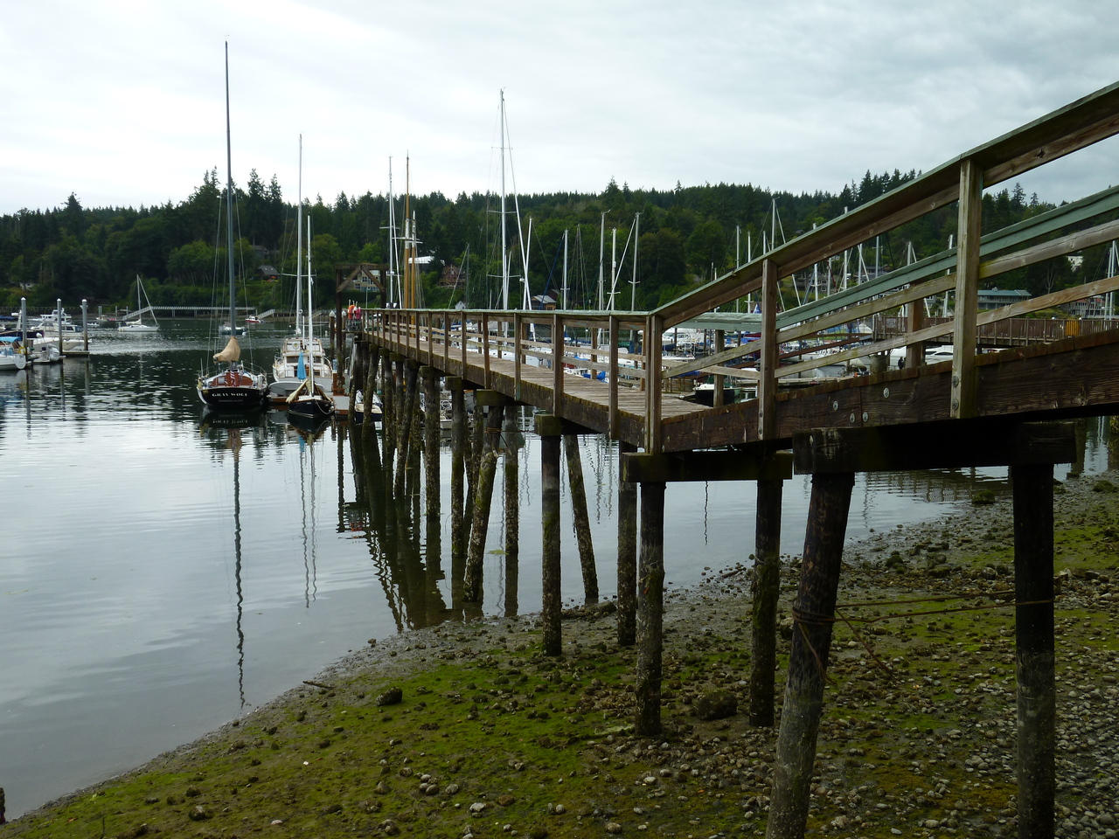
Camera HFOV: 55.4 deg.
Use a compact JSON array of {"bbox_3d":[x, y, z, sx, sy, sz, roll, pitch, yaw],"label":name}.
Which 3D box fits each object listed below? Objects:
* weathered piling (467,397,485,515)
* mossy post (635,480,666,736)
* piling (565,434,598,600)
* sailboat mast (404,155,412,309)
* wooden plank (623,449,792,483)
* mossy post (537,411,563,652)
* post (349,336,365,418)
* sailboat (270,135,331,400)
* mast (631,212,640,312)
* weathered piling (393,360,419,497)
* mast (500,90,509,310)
[{"bbox_3d":[-2.208,0.728,28.655,0.290,3.739,0.290,0,6,-4],"label":"weathered piling"},{"bbox_3d":[0.975,2.037,11.362,0.265,2.774,0.265,-1,6,-14],"label":"mossy post"},{"bbox_3d":[0.405,1.648,20.447,0.260,3.801,0.260,-6,8,1],"label":"piling"},{"bbox_3d":[-10.541,-11.175,74.514,0.270,14.666,0.270,-1,6,-14],"label":"sailboat mast"},{"bbox_3d":[1.575,0.490,11.317,1.806,0.271,0.250,-1,6,-12],"label":"wooden plank"},{"bbox_3d":[-0.120,1.697,15.382,0.280,3.499,0.280,0,6,0],"label":"mossy post"},{"bbox_3d":[-10.071,-1.952,52.513,0.300,3.977,0.300,4,5,-11],"label":"post"},{"bbox_3d":[-17.756,-10.594,72.519,3.650,17.215,11.000,-1,6,-15],"label":"sailboat"},{"bbox_3d":[6.768,-11.857,94.043,0.200,12.711,0.200,-1,6,-14],"label":"mast"},{"bbox_3d":[-4.591,0.404,32.191,0.270,3.922,0.270,6,4,-15],"label":"weathered piling"},{"bbox_3d":[-4.857,-17.499,93.371,0.250,22.183,0.250,-1,6,-3],"label":"mast"}]

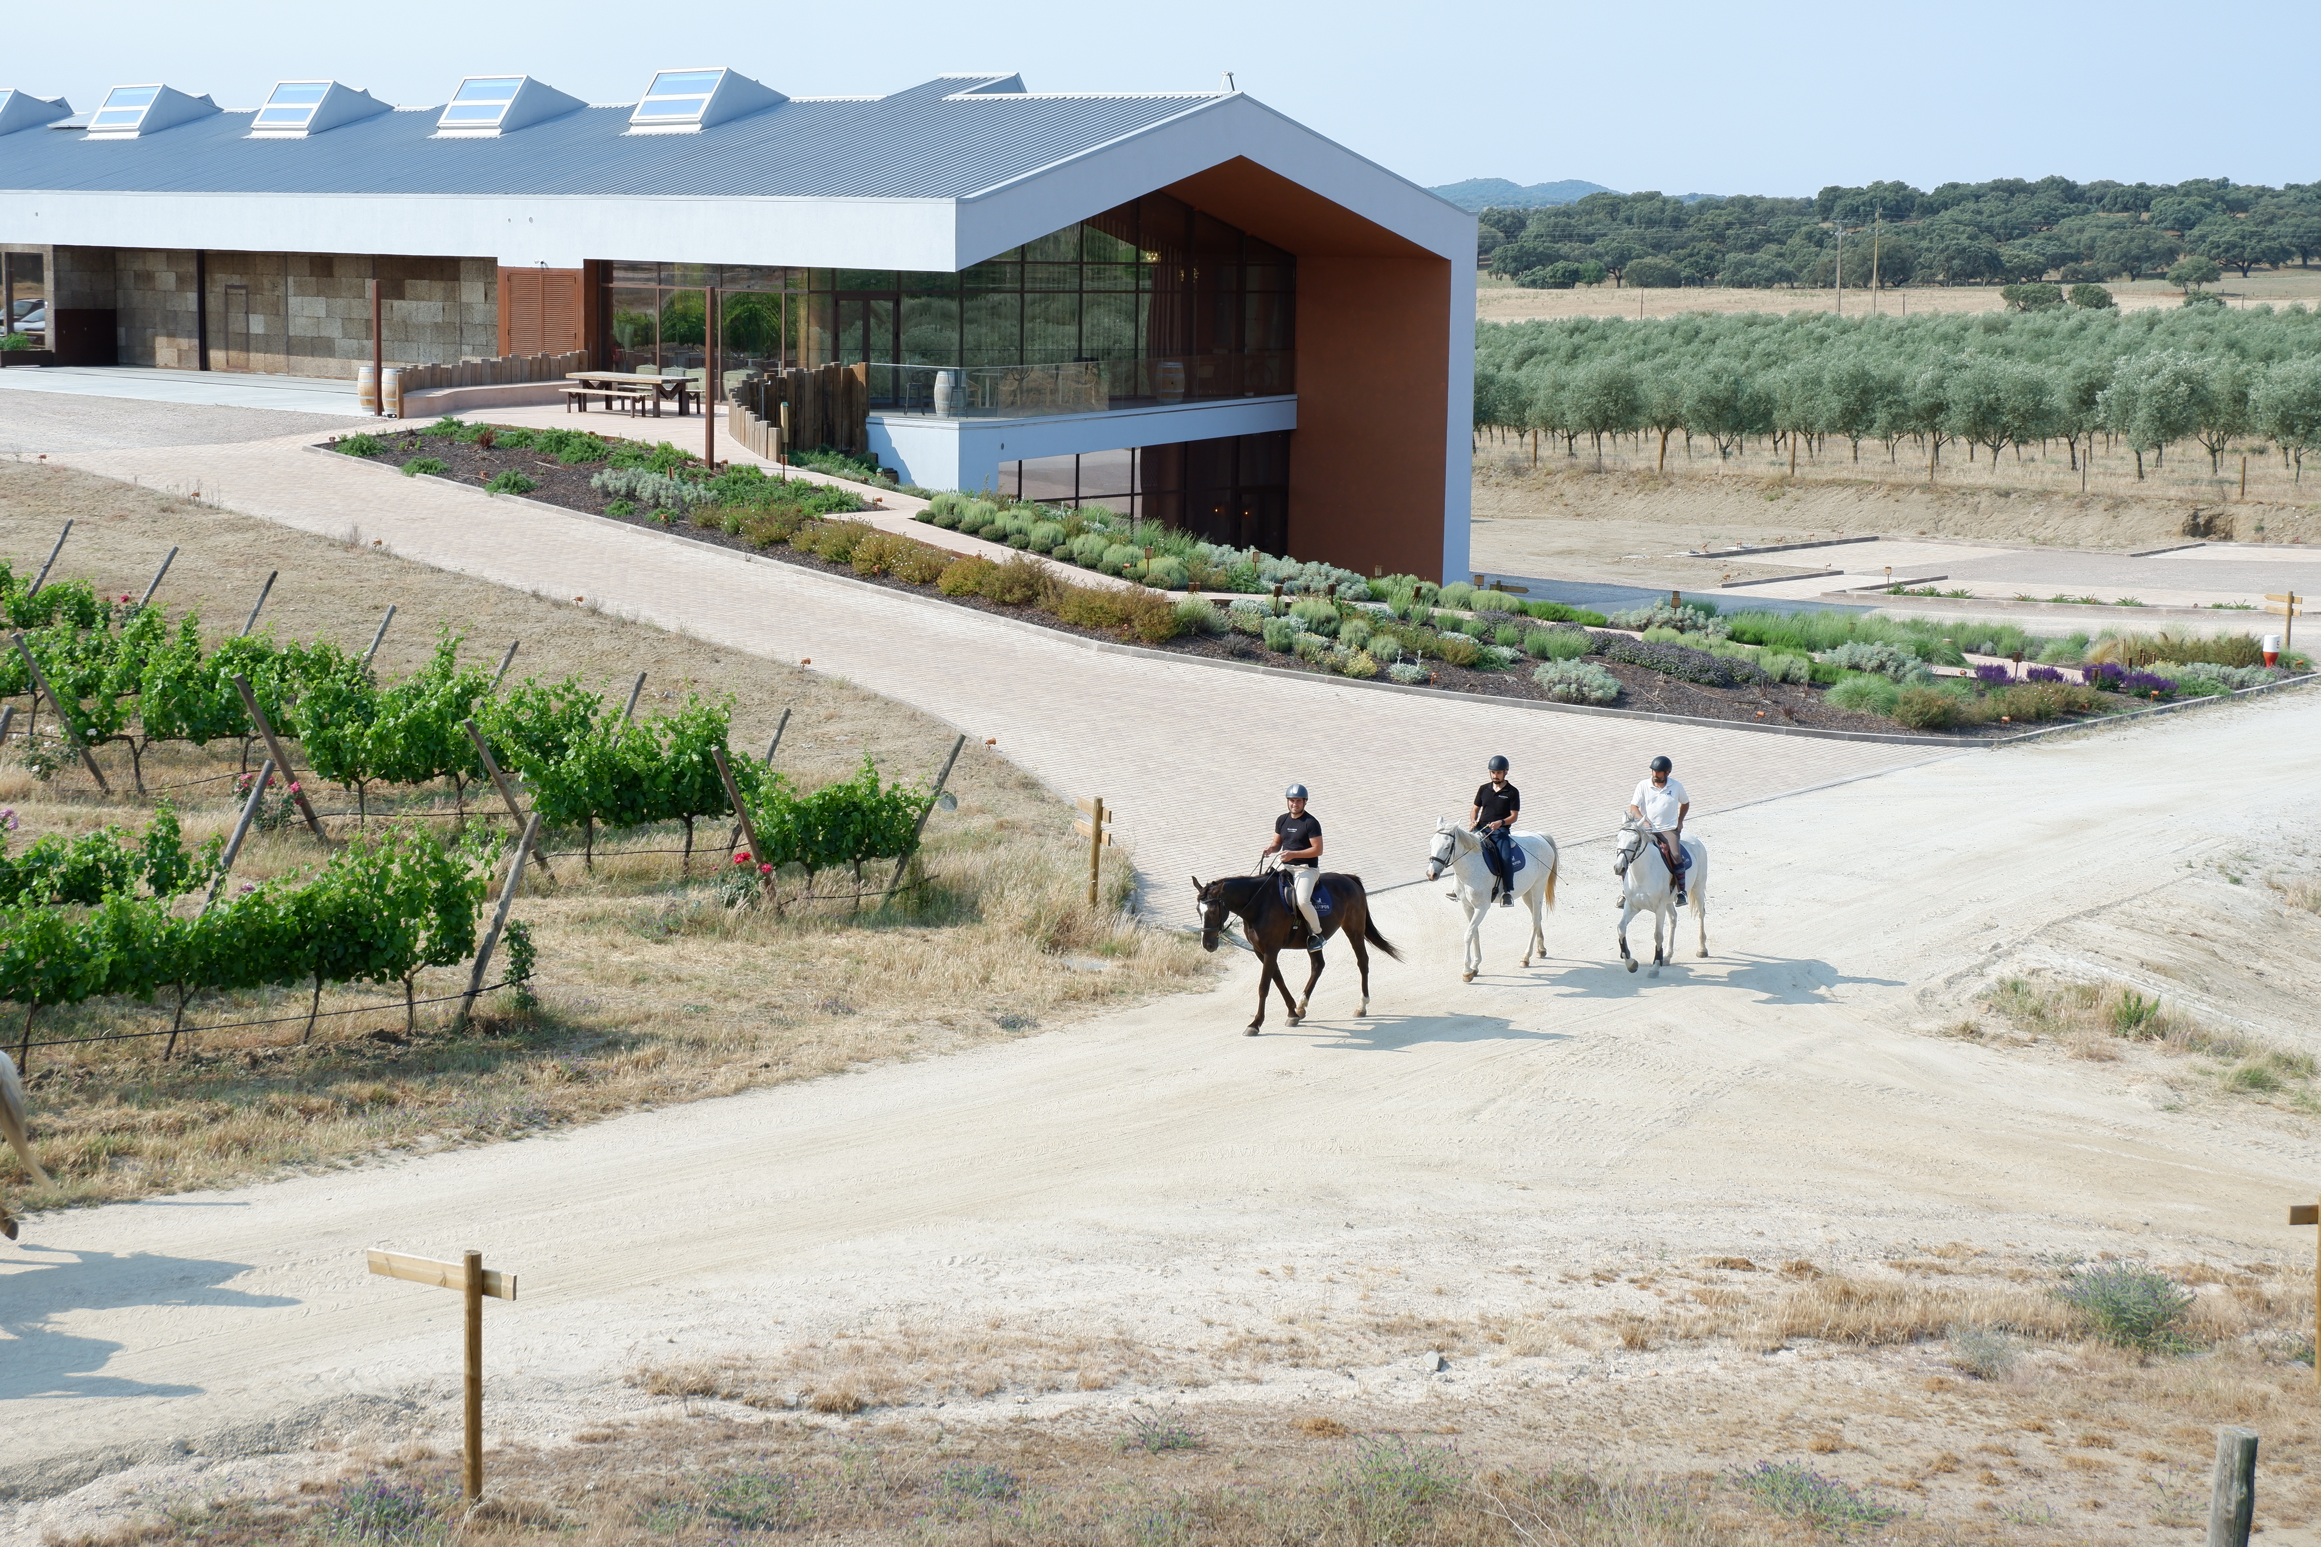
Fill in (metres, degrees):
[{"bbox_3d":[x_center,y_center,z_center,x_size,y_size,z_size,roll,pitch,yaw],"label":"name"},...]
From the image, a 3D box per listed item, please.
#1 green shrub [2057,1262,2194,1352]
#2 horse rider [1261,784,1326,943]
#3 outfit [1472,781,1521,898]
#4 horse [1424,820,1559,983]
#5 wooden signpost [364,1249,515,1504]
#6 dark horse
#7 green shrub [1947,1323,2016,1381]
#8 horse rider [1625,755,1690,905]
[{"bbox_3d":[7.108,3.873,25.083,1.000,0.580,0.880,1,9,0],"label":"green shrub"},{"bbox_3d":[1.408,0.986,35.257,0.660,1.772,0.660,8,12,40],"label":"horse rider"},{"bbox_3d":[3.687,0.776,37.886,0.640,1.411,0.580,7,11,35],"label":"outfit"},{"bbox_3d":[3.690,1.301,37.850,0.600,1.860,2.200,8,12,40],"label":"horse"},{"bbox_3d":[-4.181,3.494,19.987,1.051,1.509,0.150,5,10,26],"label":"wooden signpost"},{"bbox_3d":[1.389,1.823,35.271,2.500,1.600,0.620,-7,12,-39],"label":"dark horse"},{"bbox_3d":[5.863,4.094,24.342,0.500,0.360,0.480,1,9,0],"label":"green shrub"},{"bbox_3d":[5.617,0.660,38.360,0.660,1.728,0.620,5,10,27],"label":"horse rider"}]

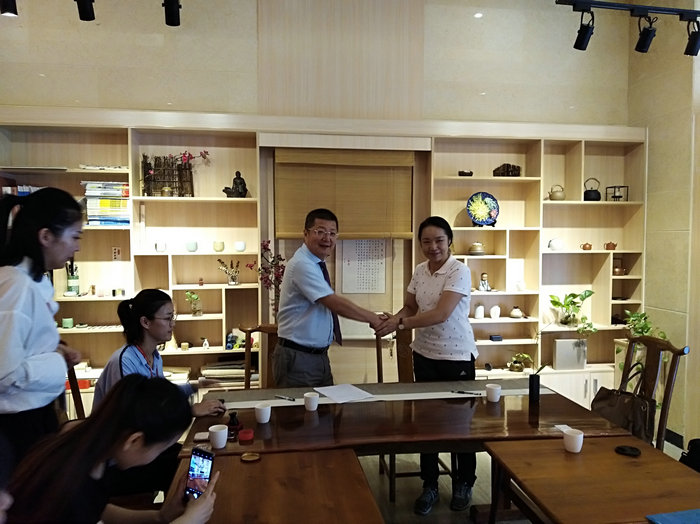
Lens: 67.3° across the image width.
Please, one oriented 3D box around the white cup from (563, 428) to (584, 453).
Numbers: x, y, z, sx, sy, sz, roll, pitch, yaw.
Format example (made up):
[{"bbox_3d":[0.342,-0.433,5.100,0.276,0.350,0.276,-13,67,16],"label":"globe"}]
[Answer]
[{"bbox_3d":[0.871,0.701,2.048,0.073,0.074,0.073,0,3,0],"label":"white cup"}]

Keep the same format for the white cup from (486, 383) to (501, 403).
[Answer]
[{"bbox_3d":[0.714,0.654,2.610,0.072,0.075,0.072,0,3,0],"label":"white cup"}]

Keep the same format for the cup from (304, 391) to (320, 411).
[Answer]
[{"bbox_3d":[-0.182,0.665,2.503,0.075,0.074,0.075,0,2,0],"label":"cup"}]

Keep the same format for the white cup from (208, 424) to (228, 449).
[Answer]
[{"bbox_3d":[-0.513,0.684,2.057,0.076,0.075,0.076,0,2,-9],"label":"white cup"}]

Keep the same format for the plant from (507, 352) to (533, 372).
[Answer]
[{"bbox_3d":[1.356,0.802,4.191,0.187,0.157,0.141,0,2,-9],"label":"plant"}]

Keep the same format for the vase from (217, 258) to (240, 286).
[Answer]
[{"bbox_3d":[-0.881,0.076,3.823,0.151,0.187,0.110,0,3,-9],"label":"vase"}]

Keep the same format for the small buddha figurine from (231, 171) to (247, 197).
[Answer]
[{"bbox_3d":[-0.829,-0.582,3.908,0.121,0.192,0.101,0,2,-9],"label":"small buddha figurine"}]

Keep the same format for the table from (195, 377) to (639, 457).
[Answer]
[{"bbox_3d":[0.224,1.085,2.525,1.838,0.768,0.838,0,2,-9],"label":"table"}]

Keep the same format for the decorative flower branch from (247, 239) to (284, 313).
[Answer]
[{"bbox_3d":[-0.577,0.138,3.722,0.313,0.606,0.222,0,2,-9],"label":"decorative flower branch"}]

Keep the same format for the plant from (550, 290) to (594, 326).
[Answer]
[{"bbox_3d":[1.852,0.391,4.373,0.323,0.288,0.222,0,2,-9],"label":"plant"}]

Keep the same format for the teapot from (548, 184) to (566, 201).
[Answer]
[{"bbox_3d":[1.657,-0.552,4.195,0.130,0.118,0.112,-1,3,-24],"label":"teapot"}]

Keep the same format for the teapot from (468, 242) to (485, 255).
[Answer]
[{"bbox_3d":[1.021,-0.108,4.224,0.121,0.099,0.111,0,2,-9],"label":"teapot"}]

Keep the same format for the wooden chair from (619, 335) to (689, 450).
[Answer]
[{"bbox_3d":[1.471,0.932,2.875,0.495,1.040,0.475,-1,2,-11],"label":"wooden chair"}]

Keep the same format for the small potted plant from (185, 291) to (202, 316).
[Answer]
[{"bbox_3d":[-1.126,0.300,3.795,0.103,0.175,0.100,0,3,-9],"label":"small potted plant"}]

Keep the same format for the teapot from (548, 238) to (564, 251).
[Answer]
[{"bbox_3d":[1.701,-0.142,4.327,0.123,0.098,0.096,0,2,-9],"label":"teapot"}]

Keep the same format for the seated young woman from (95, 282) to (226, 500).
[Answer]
[{"bbox_3d":[-0.886,0.800,2.456,0.670,1.290,0.520,0,3,5],"label":"seated young woman"}]

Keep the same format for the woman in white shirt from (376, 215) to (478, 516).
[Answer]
[{"bbox_3d":[0.457,0.581,3.008,0.500,1.675,0.500,1,3,30],"label":"woman in white shirt"}]

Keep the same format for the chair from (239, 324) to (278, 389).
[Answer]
[{"bbox_3d":[-0.448,0.919,3.238,0.475,1.040,0.495,0,2,-9],"label":"chair"}]

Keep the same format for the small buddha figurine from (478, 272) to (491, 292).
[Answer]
[{"bbox_3d":[1.065,0.161,4.136,0.085,0.142,0.080,0,3,-9],"label":"small buddha figurine"}]

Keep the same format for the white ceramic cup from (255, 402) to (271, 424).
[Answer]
[{"bbox_3d":[-0.381,0.670,2.315,0.072,0.075,0.072,0,3,-9],"label":"white ceramic cup"}]

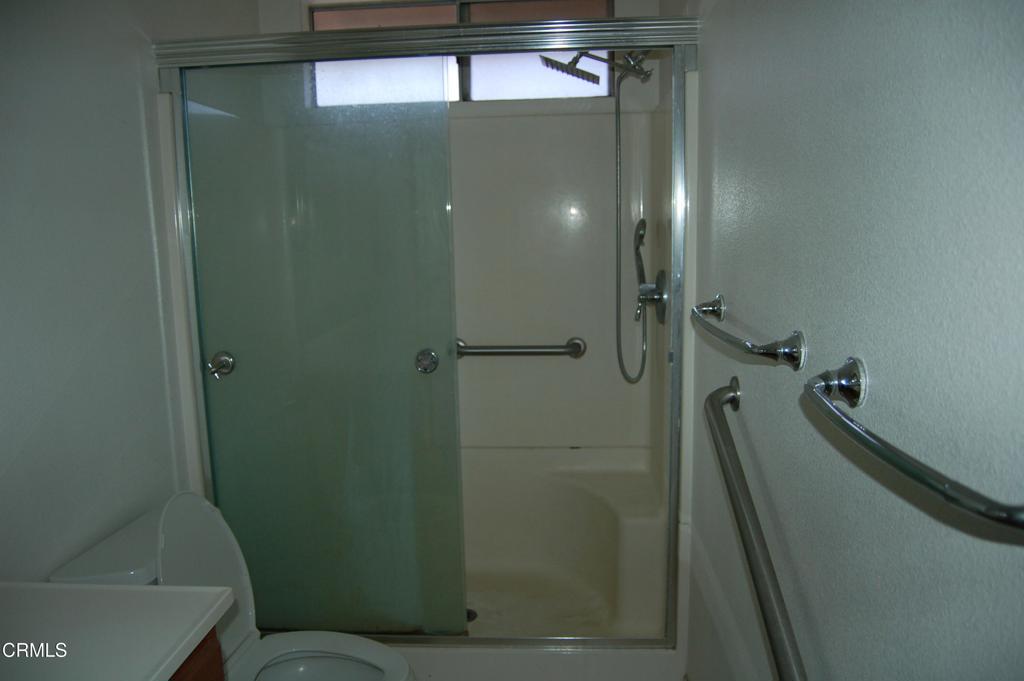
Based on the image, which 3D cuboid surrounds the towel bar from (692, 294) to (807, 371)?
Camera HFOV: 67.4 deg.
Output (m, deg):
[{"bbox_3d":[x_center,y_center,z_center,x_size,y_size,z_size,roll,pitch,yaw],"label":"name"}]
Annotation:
[{"bbox_3d":[0.426,-0.029,1.511,0.115,0.063,0.667,-1,9,4],"label":"towel bar"}]

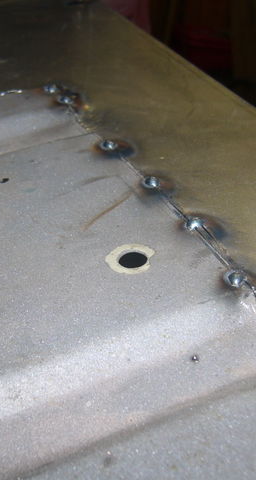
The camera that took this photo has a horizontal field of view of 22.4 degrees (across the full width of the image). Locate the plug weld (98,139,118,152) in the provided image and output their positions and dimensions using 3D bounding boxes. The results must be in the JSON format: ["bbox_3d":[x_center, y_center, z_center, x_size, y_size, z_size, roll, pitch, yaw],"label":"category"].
[{"bbox_3d":[-0.010,-0.046,0.317,0.009,0.003,0.009,1,38,0],"label":"plug weld"}]

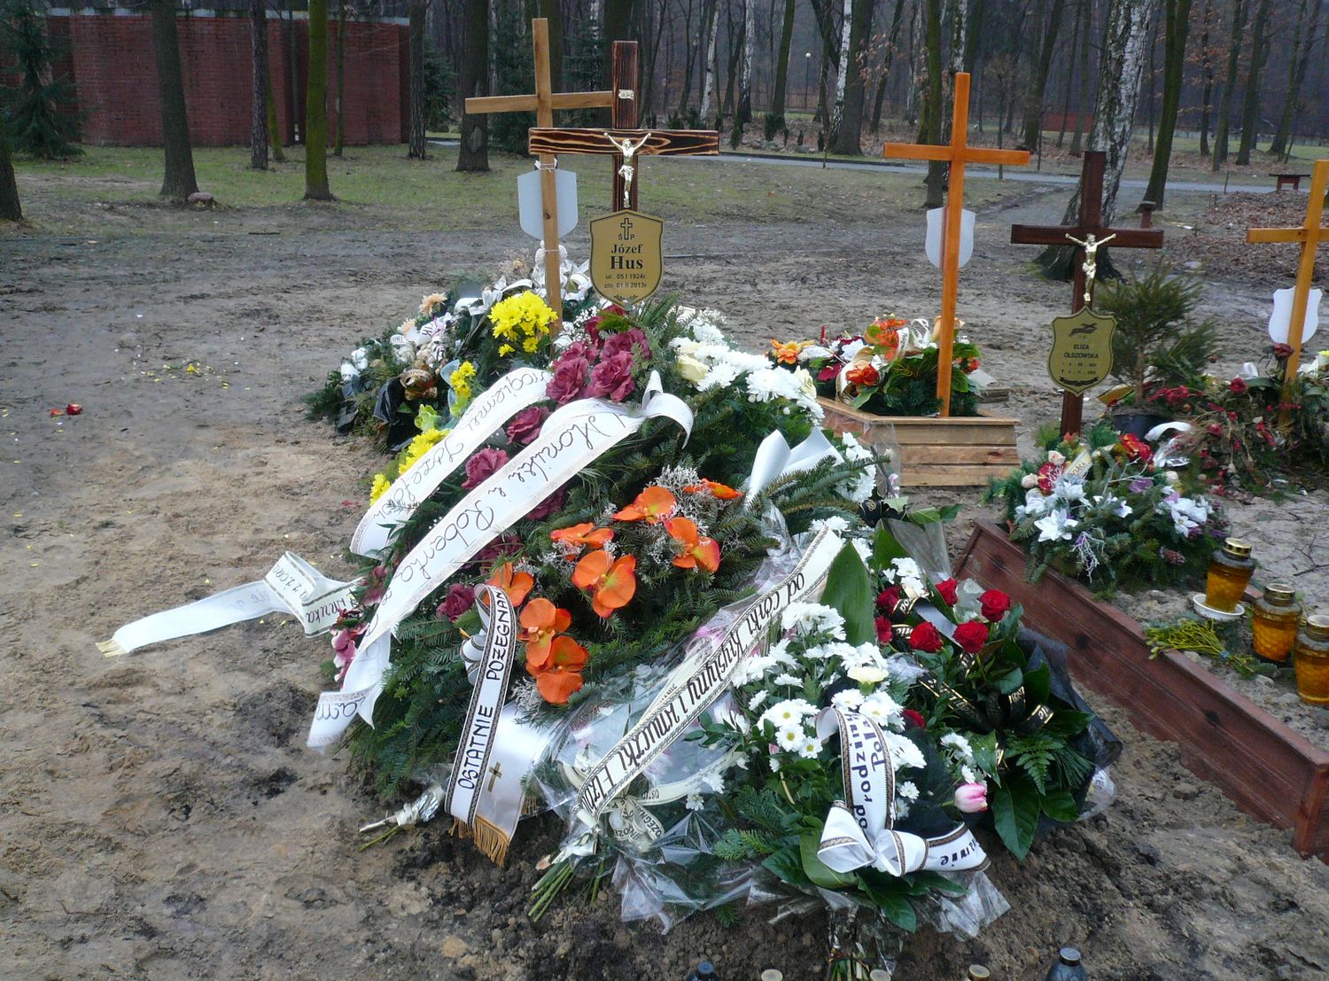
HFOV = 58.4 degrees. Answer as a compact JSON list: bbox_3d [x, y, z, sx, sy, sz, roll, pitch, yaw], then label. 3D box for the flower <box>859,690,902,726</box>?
[{"bbox_3d":[0.430,0.433,2.370,0.082,0.068,0.050,1,-21,0],"label":"flower"}]

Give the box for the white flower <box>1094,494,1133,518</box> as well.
[{"bbox_3d":[1.347,0.045,3.570,0.110,0.075,0.080,-1,19,-6],"label":"white flower"}]

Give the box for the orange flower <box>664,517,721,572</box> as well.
[{"bbox_3d":[0.067,0.127,2.800,0.130,0.125,0.065,1,-13,0],"label":"orange flower"}]

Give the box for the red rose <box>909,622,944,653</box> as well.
[{"bbox_3d":[0.540,0.302,2.450,0.068,0.058,0.060,5,-12,13],"label":"red rose"}]

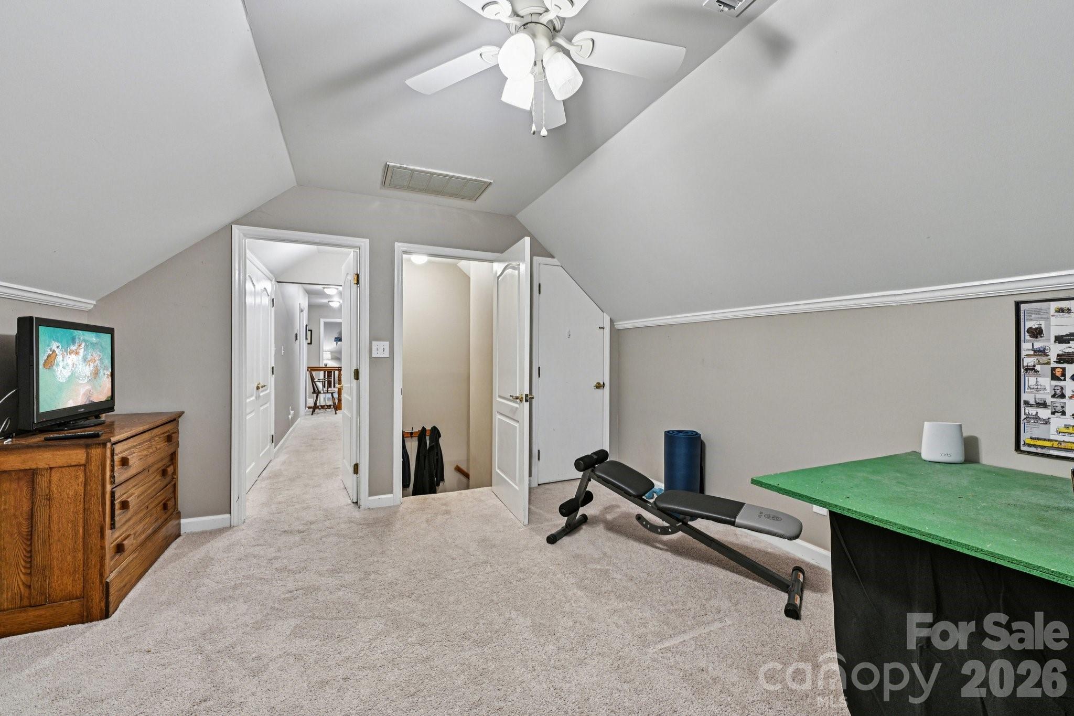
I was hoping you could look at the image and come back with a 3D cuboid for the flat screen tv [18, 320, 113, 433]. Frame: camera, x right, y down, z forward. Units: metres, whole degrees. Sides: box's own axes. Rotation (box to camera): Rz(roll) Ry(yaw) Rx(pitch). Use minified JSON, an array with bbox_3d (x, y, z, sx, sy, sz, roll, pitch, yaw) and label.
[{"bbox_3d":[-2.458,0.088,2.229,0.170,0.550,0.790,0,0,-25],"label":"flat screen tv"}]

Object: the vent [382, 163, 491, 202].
[{"bbox_3d":[-0.725,-1.245,3.008,0.710,0.025,0.405,0,0,-24],"label":"vent"}]

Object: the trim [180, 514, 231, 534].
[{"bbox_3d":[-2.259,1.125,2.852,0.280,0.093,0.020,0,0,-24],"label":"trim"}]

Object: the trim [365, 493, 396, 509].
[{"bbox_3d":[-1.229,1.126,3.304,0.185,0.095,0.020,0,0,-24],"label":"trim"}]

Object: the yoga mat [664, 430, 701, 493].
[{"bbox_3d":[1.129,0.882,3.155,0.255,0.610,0.255,0,0,-24],"label":"yoga mat"}]

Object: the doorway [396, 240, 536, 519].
[{"bbox_3d":[-0.750,0.128,3.560,0.890,2.090,0.160,0,0,-24],"label":"doorway"}]

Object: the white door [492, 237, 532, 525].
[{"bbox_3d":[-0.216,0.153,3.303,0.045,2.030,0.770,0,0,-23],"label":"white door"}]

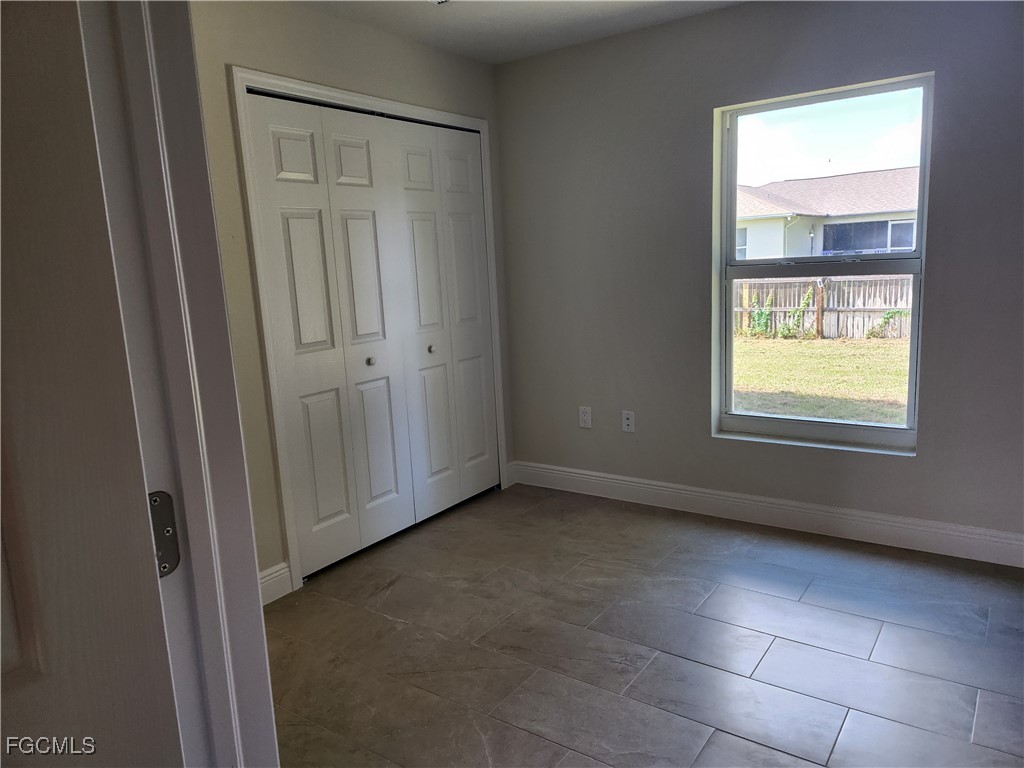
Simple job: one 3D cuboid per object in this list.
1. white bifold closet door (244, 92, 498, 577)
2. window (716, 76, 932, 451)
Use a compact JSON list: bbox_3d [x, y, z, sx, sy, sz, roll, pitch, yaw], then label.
[{"bbox_3d":[-0.572,-0.271,3.563,0.045,2.032,1.479,4,12,35],"label":"white bifold closet door"},{"bbox_3d":[1.408,-0.503,3.297,0.904,1.592,0.100,4,12,35],"label":"window"}]

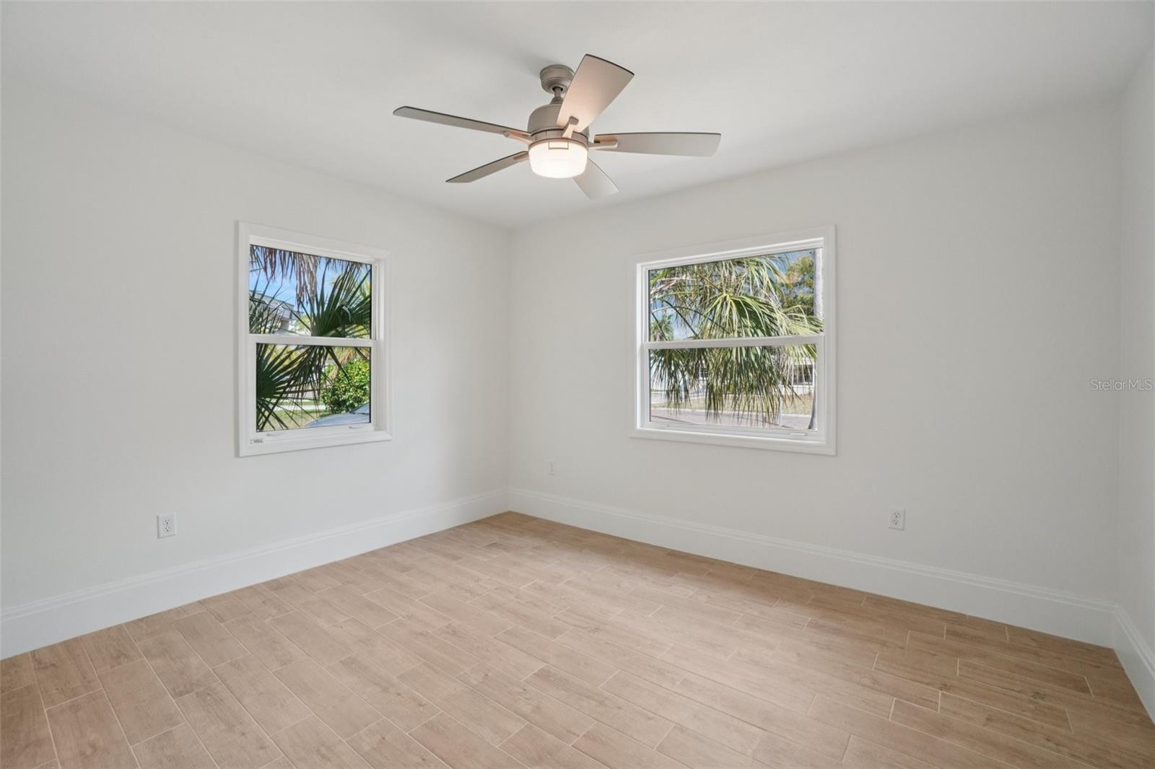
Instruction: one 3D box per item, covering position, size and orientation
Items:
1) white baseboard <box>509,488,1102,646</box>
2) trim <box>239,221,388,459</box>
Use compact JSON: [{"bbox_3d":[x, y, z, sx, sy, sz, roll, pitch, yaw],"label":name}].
[{"bbox_3d":[0.882,1.038,3.165,3.640,0.203,0.022,1,1,36],"label":"white baseboard"},{"bbox_3d":[-1.612,-0.258,3.035,0.110,1.300,0.900,1,1,39],"label":"trim"}]

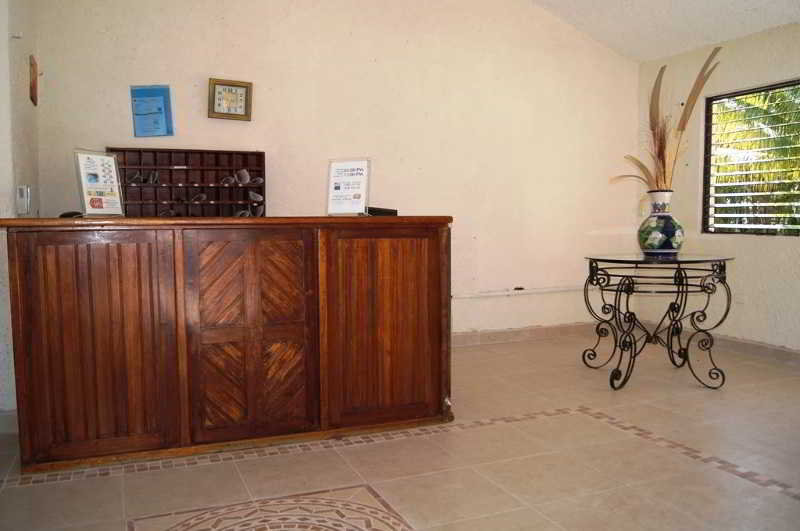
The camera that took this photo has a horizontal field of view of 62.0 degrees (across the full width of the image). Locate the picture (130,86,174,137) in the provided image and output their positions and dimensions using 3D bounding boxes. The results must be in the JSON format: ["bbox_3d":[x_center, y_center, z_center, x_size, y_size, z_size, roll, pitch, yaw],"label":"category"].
[{"bbox_3d":[-1.659,-1.032,4.463,0.245,0.330,0.020,-6,6,-21],"label":"picture"}]

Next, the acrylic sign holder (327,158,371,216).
[{"bbox_3d":[-0.275,-0.418,3.531,0.222,0.288,0.070,1,5,19],"label":"acrylic sign holder"}]

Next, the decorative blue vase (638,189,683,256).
[{"bbox_3d":[1.711,-0.269,4.343,0.283,0.440,0.283,0,5,0],"label":"decorative blue vase"}]

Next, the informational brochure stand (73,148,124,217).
[{"bbox_3d":[-1.381,-0.378,3.078,0.070,0.297,0.220,2,5,26],"label":"informational brochure stand"}]

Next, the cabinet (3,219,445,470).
[{"bbox_3d":[-0.774,0.294,3.389,2.046,1.080,0.600,-2,5,-20],"label":"cabinet"}]

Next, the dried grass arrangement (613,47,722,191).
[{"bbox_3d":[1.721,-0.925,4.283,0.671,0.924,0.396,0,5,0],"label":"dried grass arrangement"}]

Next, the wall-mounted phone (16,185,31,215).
[{"bbox_3d":[-1.973,-0.346,3.512,0.055,0.160,0.100,-2,5,-21],"label":"wall-mounted phone"}]

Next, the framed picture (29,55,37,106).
[{"bbox_3d":[-2.241,-1.131,4.080,0.022,0.275,0.210,-2,5,-21],"label":"framed picture"}]

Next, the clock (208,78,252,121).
[{"bbox_3d":[-1.178,-1.148,4.627,0.288,0.266,0.040,1,4,-21],"label":"clock"}]

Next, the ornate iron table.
[{"bbox_3d":[1.690,0.343,4.388,0.924,0.789,0.924,0,5,0],"label":"ornate iron table"}]

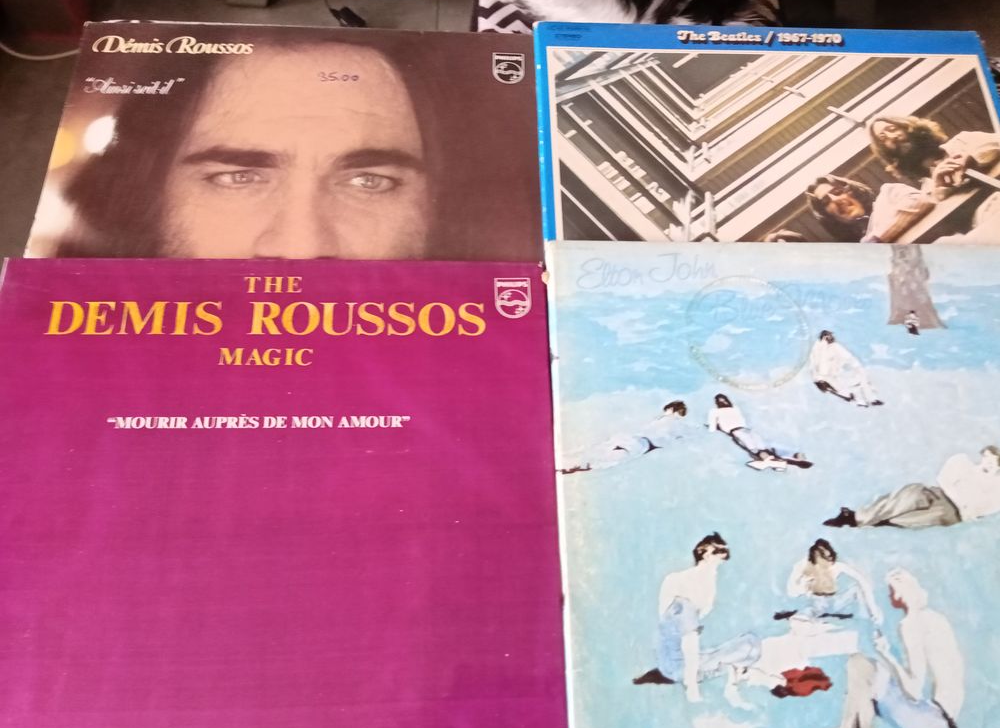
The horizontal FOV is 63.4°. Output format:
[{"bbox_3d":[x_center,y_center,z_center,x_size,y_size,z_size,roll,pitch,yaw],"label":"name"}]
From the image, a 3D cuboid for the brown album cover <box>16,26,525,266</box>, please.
[{"bbox_3d":[-0.124,-0.087,0.498,0.314,0.005,0.315,0,66,-3],"label":"brown album cover"}]

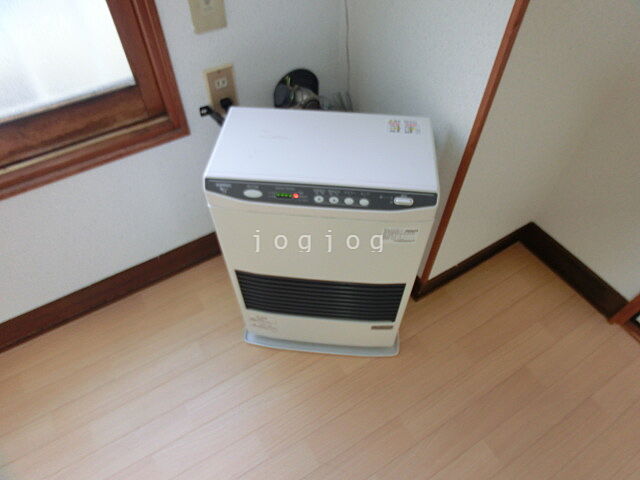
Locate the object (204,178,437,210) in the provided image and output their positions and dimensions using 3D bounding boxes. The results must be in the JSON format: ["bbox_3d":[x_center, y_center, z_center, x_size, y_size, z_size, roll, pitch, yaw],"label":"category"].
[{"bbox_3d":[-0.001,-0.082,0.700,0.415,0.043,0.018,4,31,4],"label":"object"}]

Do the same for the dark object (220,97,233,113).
[{"bbox_3d":[-0.229,-0.335,0.956,0.028,0.030,0.030,-25,55,-19],"label":"dark object"}]

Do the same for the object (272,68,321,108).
[{"bbox_3d":[-0.051,-0.386,1.067,0.145,0.145,0.036,-25,55,-19],"label":"object"}]

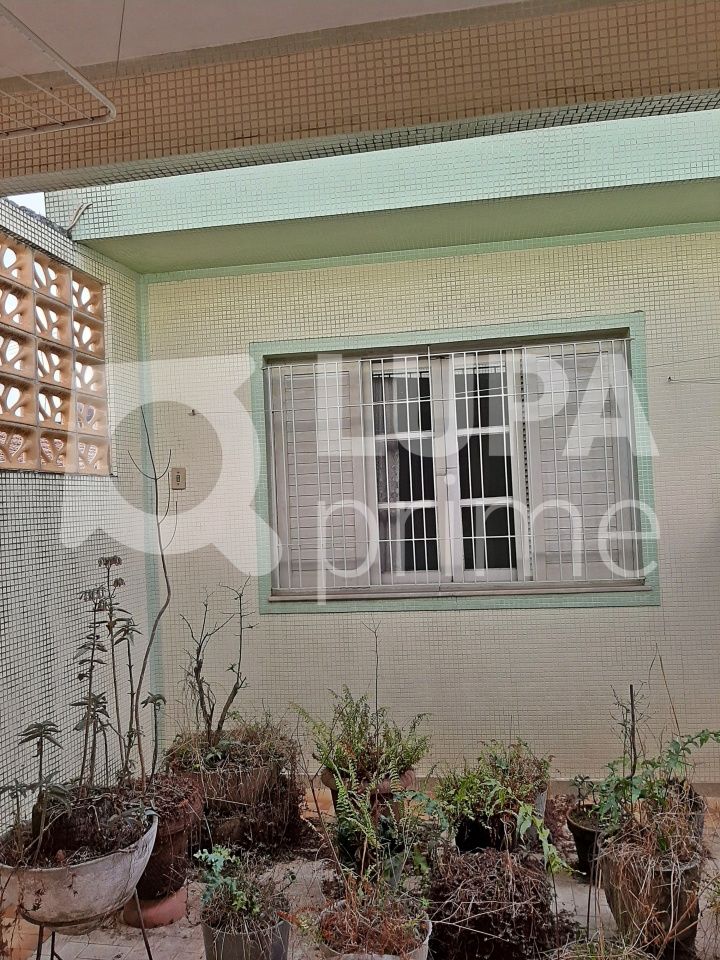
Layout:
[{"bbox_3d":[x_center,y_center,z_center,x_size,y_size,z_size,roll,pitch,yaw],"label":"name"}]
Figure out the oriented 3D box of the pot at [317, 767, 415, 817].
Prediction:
[{"bbox_3d":[0.039,1.370,3.080,0.390,0.350,0.390,-3,-2,0],"label":"pot"}]

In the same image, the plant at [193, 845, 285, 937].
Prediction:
[{"bbox_3d":[-0.353,1.212,2.250,0.280,0.190,0.270,-3,-2,8],"label":"plant"}]

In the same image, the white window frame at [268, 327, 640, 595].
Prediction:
[{"bbox_3d":[0.435,-0.056,3.780,1.862,1.186,0.050,-2,-2,9],"label":"white window frame"}]

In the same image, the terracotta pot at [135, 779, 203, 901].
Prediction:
[{"bbox_3d":[-0.764,1.341,2.770,0.390,0.320,0.390,-3,-2,0],"label":"terracotta pot"}]

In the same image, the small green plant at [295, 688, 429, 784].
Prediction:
[{"bbox_3d":[0.014,1.031,3.080,0.530,0.350,0.460,-3,-2,8],"label":"small green plant"}]

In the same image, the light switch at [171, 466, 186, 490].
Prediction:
[{"bbox_3d":[-0.967,-0.008,3.985,0.079,0.115,0.014,-2,-2,9],"label":"light switch"}]

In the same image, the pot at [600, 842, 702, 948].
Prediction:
[{"bbox_3d":[0.980,1.366,2.500,0.338,0.280,0.338,-3,-2,8],"label":"pot"}]

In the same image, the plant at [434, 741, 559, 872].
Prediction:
[{"bbox_3d":[0.563,1.260,3.000,0.500,0.400,0.450,-3,-2,8],"label":"plant"}]

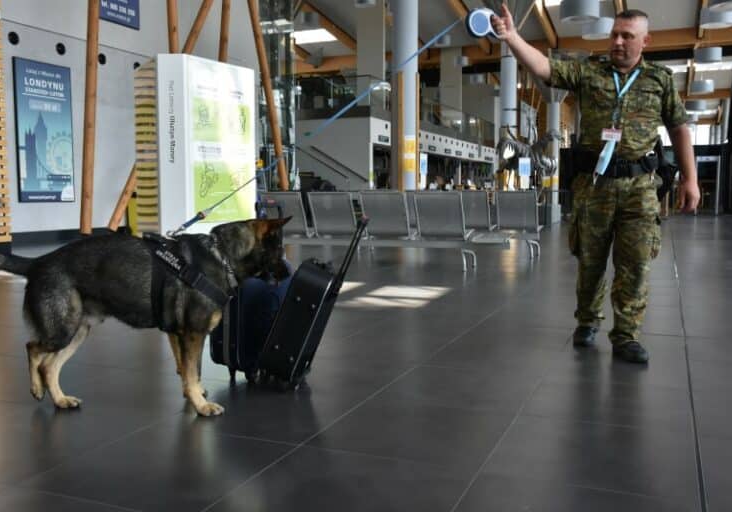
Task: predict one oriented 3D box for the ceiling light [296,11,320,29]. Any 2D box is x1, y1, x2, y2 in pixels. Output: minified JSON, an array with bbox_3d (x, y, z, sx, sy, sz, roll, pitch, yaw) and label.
[{"bbox_3d":[-1.989,-8.382,25.000,0.650,0.500,0.650,2,5,23],"label":"ceiling light"}]

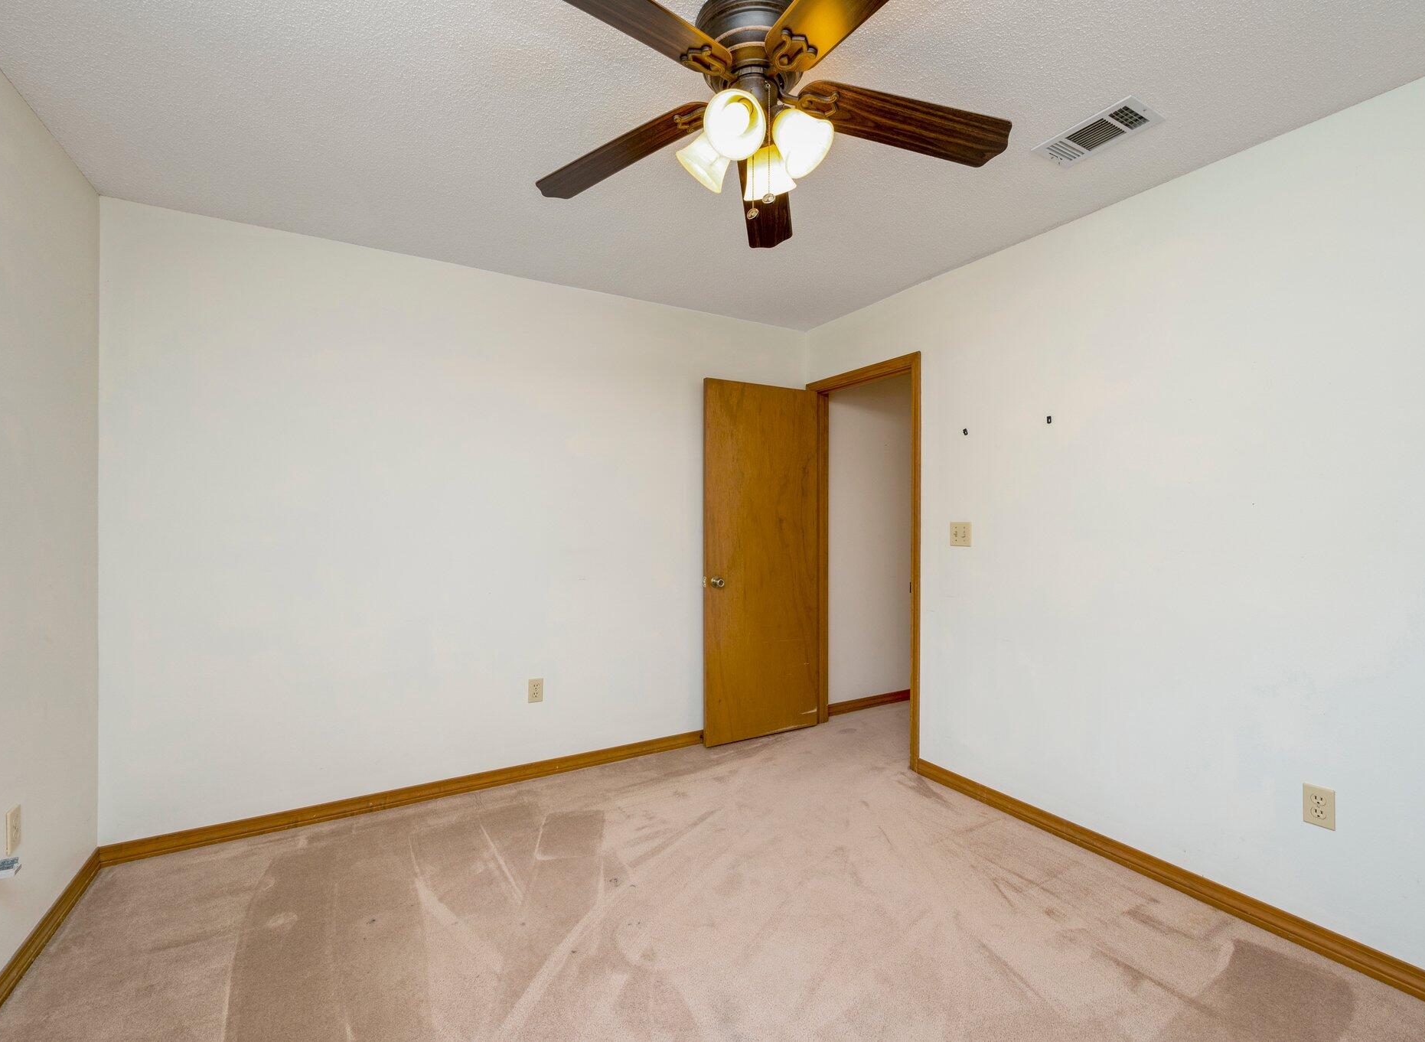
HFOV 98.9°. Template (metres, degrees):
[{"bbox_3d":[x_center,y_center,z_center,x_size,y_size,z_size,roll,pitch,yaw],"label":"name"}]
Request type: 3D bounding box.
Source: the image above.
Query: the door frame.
[{"bbox_3d":[0.867,0.210,3.453,0.130,2.111,0.889,0,0,-30],"label":"door frame"}]

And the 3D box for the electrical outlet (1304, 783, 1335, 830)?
[{"bbox_3d":[1.773,0.837,1.781,0.009,0.114,0.070,0,0,-30],"label":"electrical outlet"}]

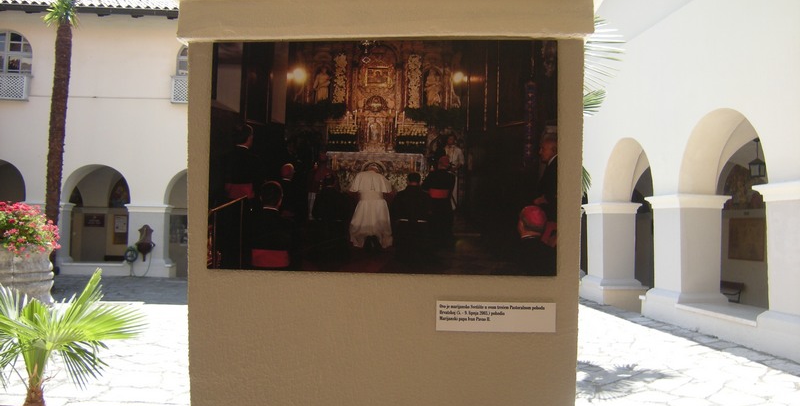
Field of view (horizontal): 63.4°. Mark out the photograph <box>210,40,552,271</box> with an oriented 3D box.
[{"bbox_3d":[-0.048,-0.117,1.645,0.880,0.587,0.020,1,-2,4],"label":"photograph"}]

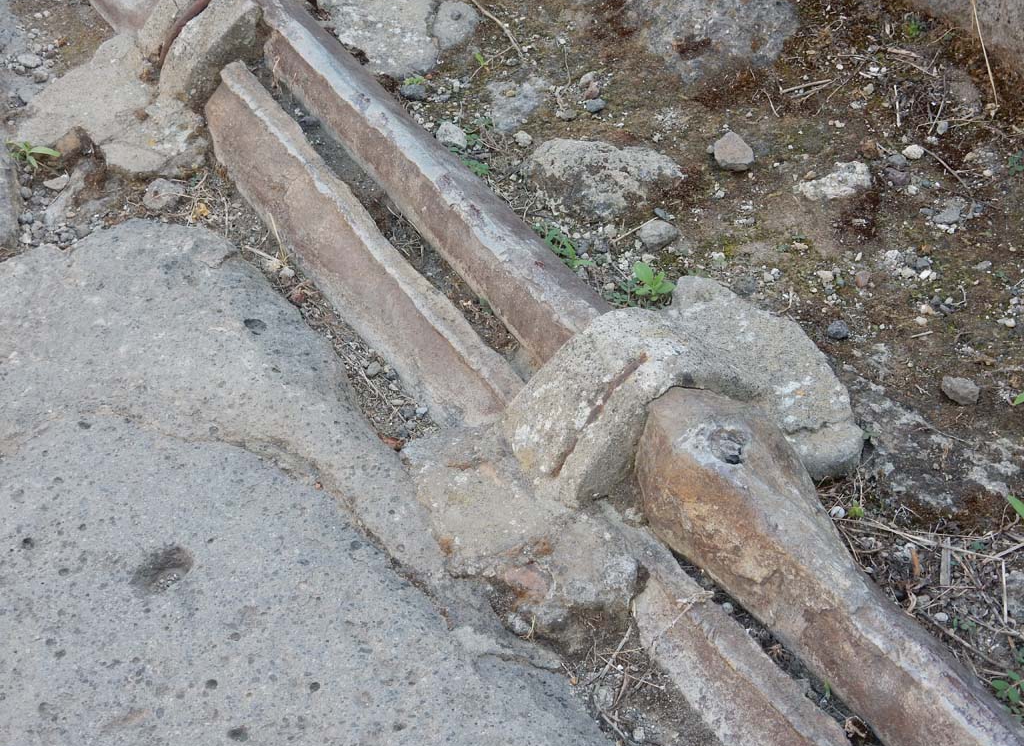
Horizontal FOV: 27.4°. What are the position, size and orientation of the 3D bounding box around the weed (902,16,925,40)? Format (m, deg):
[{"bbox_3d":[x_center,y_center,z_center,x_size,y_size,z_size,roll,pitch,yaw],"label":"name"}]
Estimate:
[{"bbox_3d":[0.605,-0.521,3.165,0.034,0.023,0.031,0,38,0],"label":"weed"}]

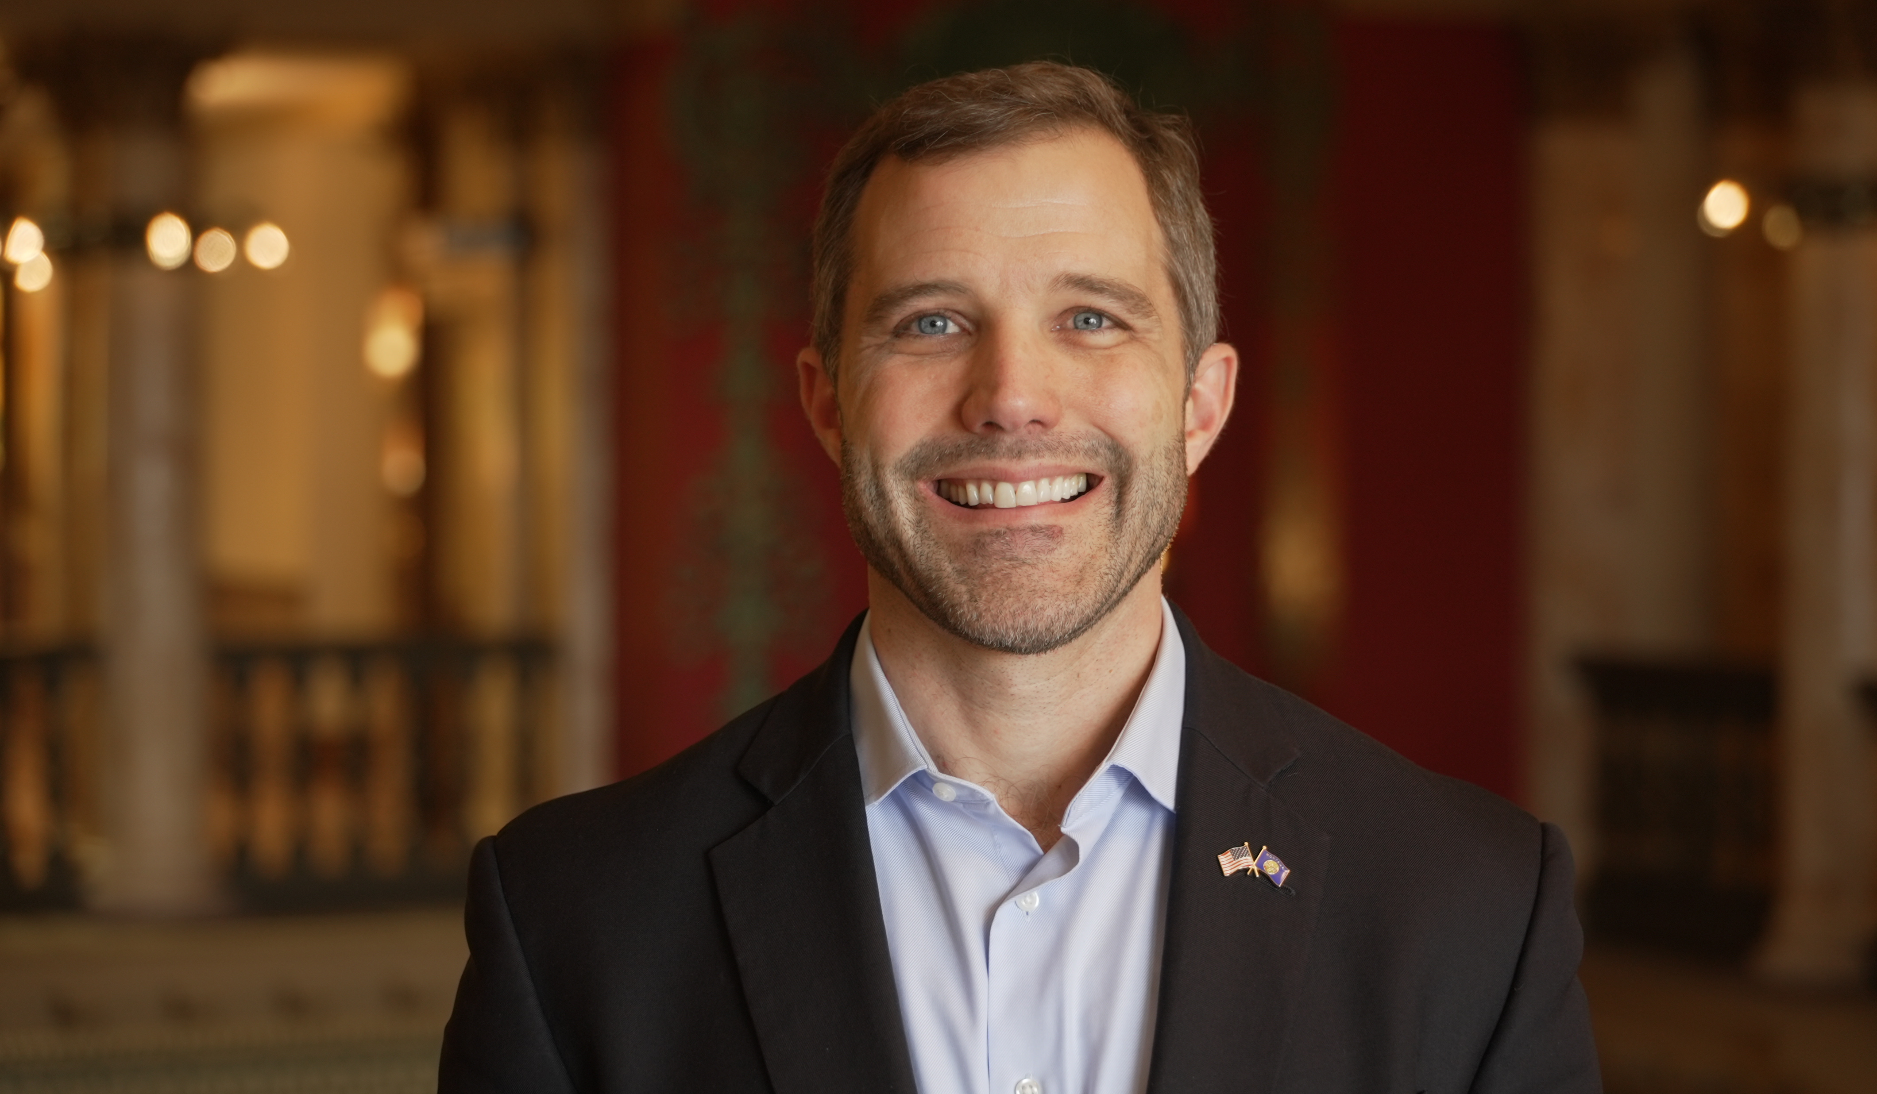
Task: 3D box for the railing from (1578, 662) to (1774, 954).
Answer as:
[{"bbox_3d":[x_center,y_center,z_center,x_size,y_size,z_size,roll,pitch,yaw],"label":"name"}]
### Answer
[{"bbox_3d":[2.550,0.875,15.220,0.200,0.970,1.180,0,1,-26],"label":"railing"}]

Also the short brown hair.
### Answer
[{"bbox_3d":[0.032,-0.127,1.950,0.174,0.165,0.195,-1,1,2],"label":"short brown hair"}]

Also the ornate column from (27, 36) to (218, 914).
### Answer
[{"bbox_3d":[-2.919,-0.267,16.500,0.500,3.170,0.500,0,1,-24],"label":"ornate column"}]

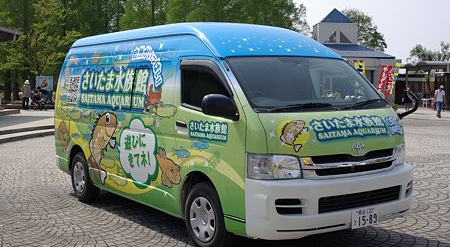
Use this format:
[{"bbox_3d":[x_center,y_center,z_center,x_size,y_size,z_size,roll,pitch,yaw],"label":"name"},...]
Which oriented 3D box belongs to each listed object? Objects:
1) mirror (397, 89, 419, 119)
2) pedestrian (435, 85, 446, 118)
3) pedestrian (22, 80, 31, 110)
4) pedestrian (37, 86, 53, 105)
[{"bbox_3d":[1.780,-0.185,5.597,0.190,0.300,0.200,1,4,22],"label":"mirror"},{"bbox_3d":[10.672,-1.075,28.500,0.550,1.620,0.420,1,4,14],"label":"pedestrian"},{"bbox_3d":[-10.607,-1.525,30.800,0.470,1.600,0.330,0,3,14],"label":"pedestrian"},{"bbox_3d":[-9.769,-1.502,31.200,0.850,1.080,0.500,-2,3,-17],"label":"pedestrian"}]

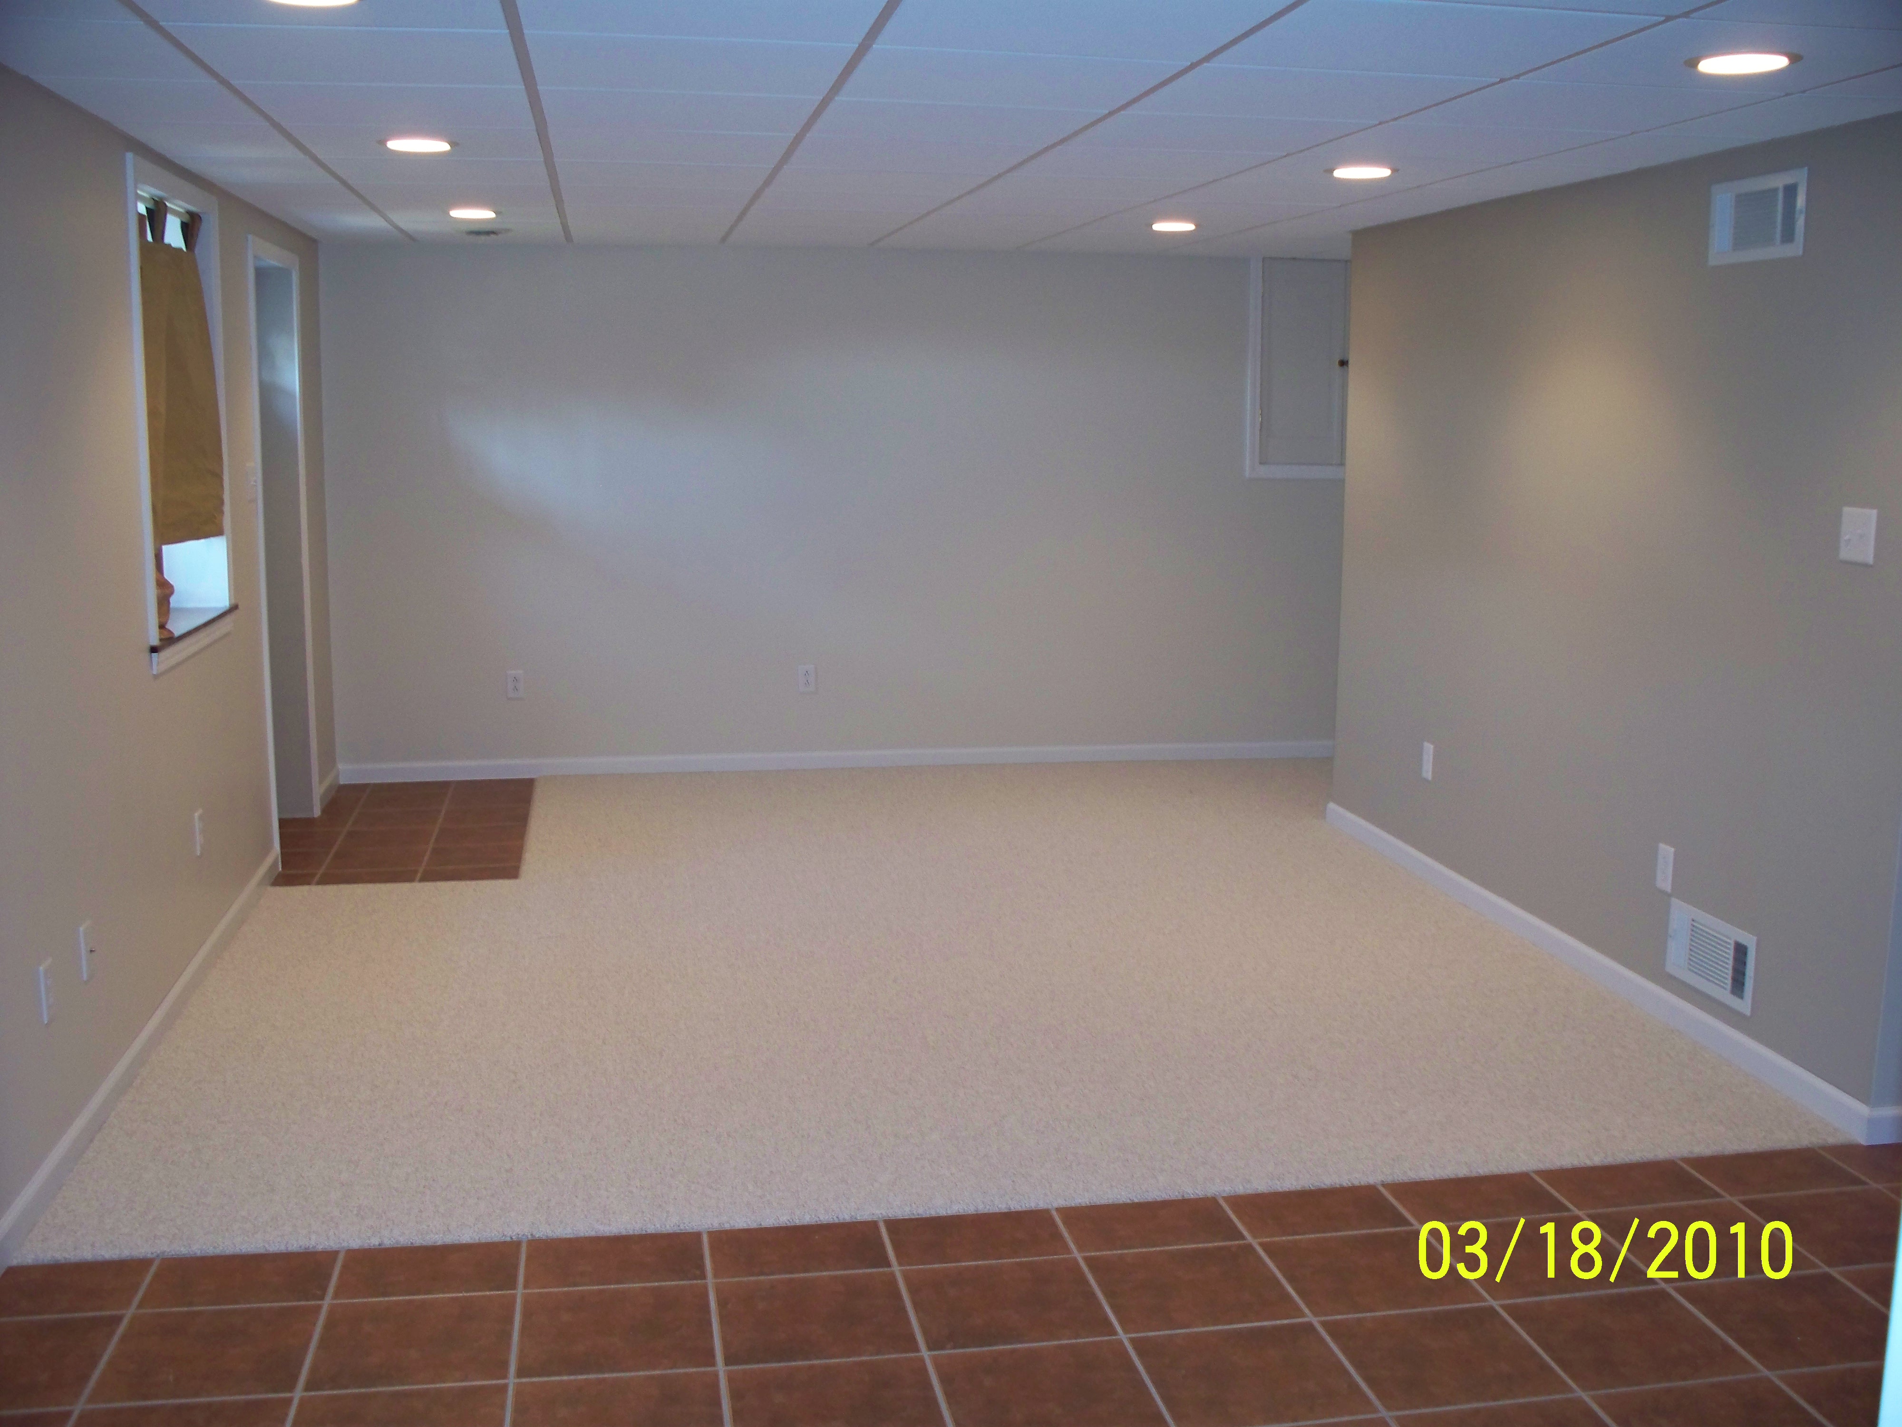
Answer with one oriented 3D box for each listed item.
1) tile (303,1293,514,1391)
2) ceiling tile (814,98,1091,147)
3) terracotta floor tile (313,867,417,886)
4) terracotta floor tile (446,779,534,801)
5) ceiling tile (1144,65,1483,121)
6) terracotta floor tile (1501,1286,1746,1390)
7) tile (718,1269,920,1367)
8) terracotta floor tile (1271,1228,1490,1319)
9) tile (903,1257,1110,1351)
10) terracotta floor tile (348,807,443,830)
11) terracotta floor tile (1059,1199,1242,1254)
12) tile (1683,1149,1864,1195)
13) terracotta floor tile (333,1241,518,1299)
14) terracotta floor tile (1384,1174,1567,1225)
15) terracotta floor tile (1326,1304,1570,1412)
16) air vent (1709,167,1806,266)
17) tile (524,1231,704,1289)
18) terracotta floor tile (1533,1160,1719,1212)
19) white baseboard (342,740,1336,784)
[{"bbox_3d":[-0.891,1.047,3.296,0.330,0.010,0.330,-1,9,-10],"label":"tile"},{"bbox_3d":[-0.001,-1.321,4.379,0.600,0.016,0.600,-1,9,-10],"label":"ceiling tile"},{"bbox_3d":[-1.902,0.540,6.463,0.330,0.010,0.168,-1,9,-10],"label":"terracotta floor tile"},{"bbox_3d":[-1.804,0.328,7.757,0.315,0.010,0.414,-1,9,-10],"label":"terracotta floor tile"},{"bbox_3d":[0.695,-1.245,3.965,0.603,0.016,0.603,-1,9,-10],"label":"ceiling tile"},{"bbox_3d":[1.099,1.019,3.214,0.323,0.010,0.323,-1,9,-10],"label":"terracotta floor tile"},{"bbox_3d":[-0.229,1.010,3.304,0.323,0.010,0.323,-1,9,-10],"label":"tile"},{"bbox_3d":[0.740,0.995,3.508,0.322,0.010,0.322,-1,9,-10],"label":"terracotta floor tile"},{"bbox_3d":[0.092,1.002,3.359,0.323,0.010,0.323,-1,9,-10],"label":"tile"},{"bbox_3d":[-2.062,0.396,7.349,0.330,0.010,0.330,-1,9,-10],"label":"terracotta floor tile"},{"bbox_3d":[0.381,0.984,3.784,0.330,0.010,0.210,-1,9,-10],"label":"terracotta floor tile"},{"bbox_3d":[1.647,0.927,3.963,0.322,0.010,0.211,-1,9,-10],"label":"tile"},{"bbox_3d":[-0.938,1.005,3.560,0.330,0.010,0.210,-1,9,-10],"label":"terracotta floor tile"},{"bbox_3d":[1.038,0.964,3.901,0.330,0.010,0.210,-1,9,-10],"label":"terracotta floor tile"},{"bbox_3d":[0.783,1.030,3.155,0.323,0.010,0.323,-1,9,-10],"label":"terracotta floor tile"},{"bbox_3d":[1.814,-1.119,4.476,0.020,0.197,0.395,-1,9,-10],"label":"air vent"},{"bbox_3d":[-0.606,0.991,3.576,0.330,0.010,0.212,-1,9,-10],"label":"tile"},{"bbox_3d":[1.332,0.937,3.898,0.322,0.010,0.211,-1,9,-10],"label":"terracotta floor tile"},{"bbox_3d":[-0.397,0.205,8.356,4.250,0.078,0.013,-1,9,-10],"label":"white baseboard"}]

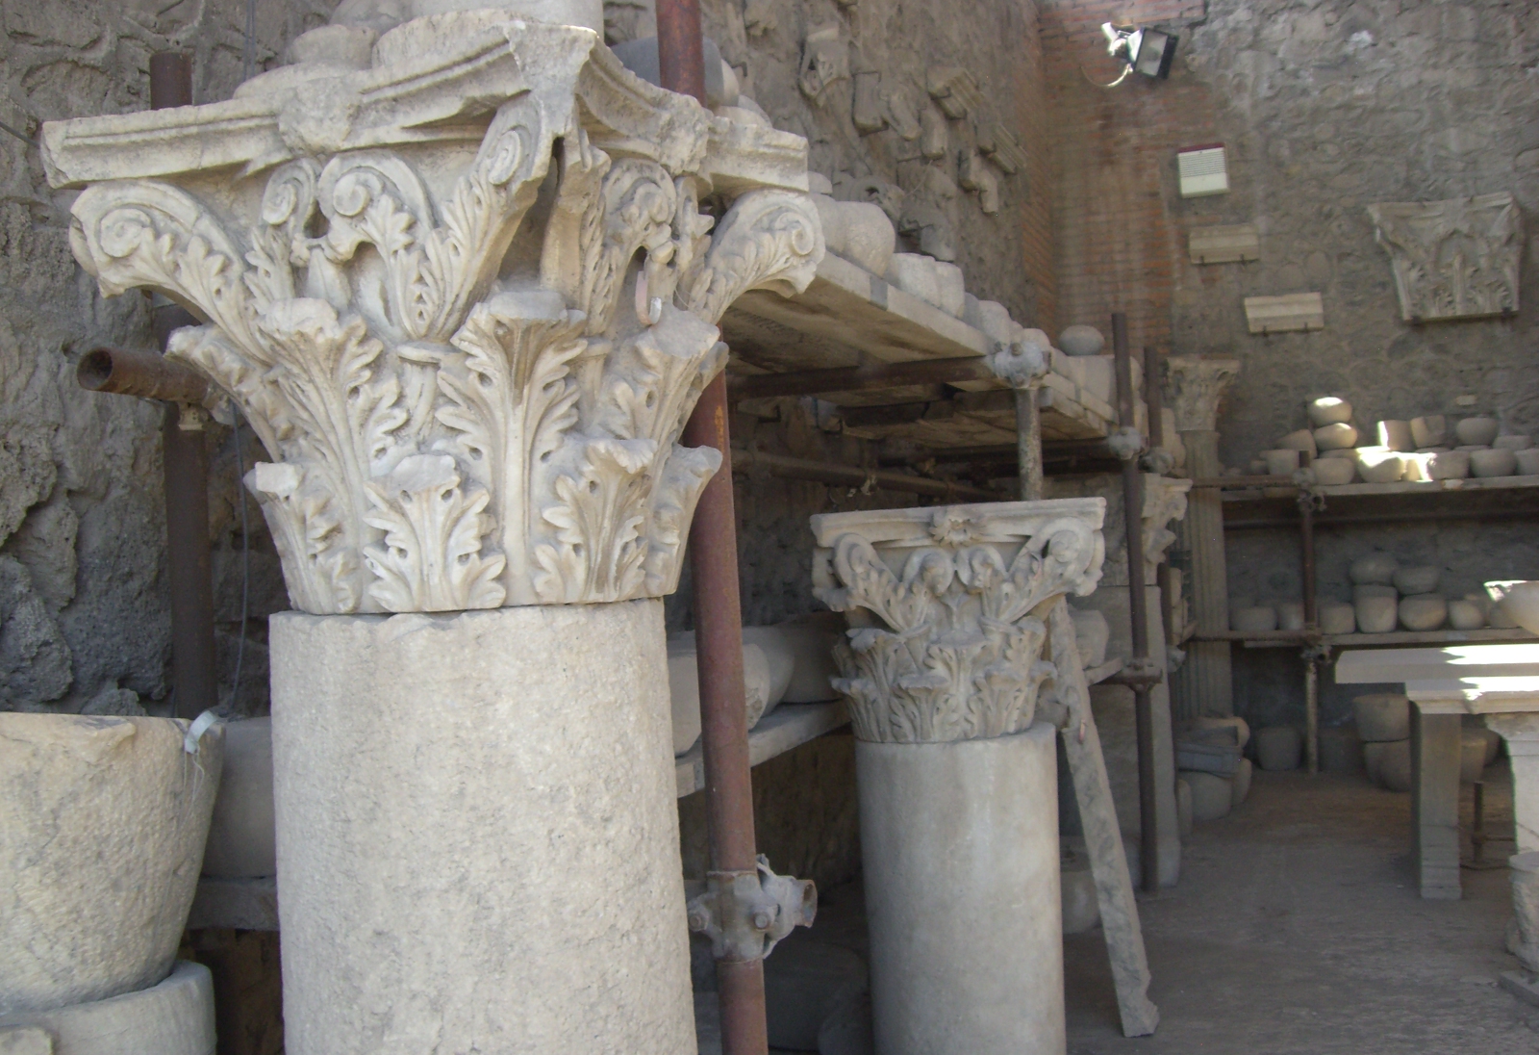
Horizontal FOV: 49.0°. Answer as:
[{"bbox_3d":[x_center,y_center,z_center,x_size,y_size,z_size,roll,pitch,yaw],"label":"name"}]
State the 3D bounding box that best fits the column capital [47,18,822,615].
[{"bbox_3d":[-0.272,-0.139,1.518,0.510,0.425,0.510,-3,-1,22],"label":"column capital"}]

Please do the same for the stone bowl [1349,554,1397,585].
[{"bbox_3d":[2.853,0.199,7.970,0.226,0.147,0.226,-3,0,17],"label":"stone bowl"}]

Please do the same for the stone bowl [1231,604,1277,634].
[{"bbox_3d":[2.838,0.545,9.884,0.260,0.170,0.260,-3,-1,18],"label":"stone bowl"}]

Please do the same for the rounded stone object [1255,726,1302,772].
[{"bbox_3d":[2.976,1.295,9.862,0.265,0.245,0.265,-3,-1,18],"label":"rounded stone object"}]

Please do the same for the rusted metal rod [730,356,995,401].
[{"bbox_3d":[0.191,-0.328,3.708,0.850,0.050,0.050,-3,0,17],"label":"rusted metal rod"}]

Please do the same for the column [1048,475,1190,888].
[{"bbox_3d":[1.367,0.594,6.500,0.460,1.520,0.460,-3,-1,18],"label":"column"}]

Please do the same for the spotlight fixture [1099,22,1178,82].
[{"bbox_3d":[1.932,-2.477,8.800,0.260,0.280,0.320,14,13,-32],"label":"spotlight fixture"}]

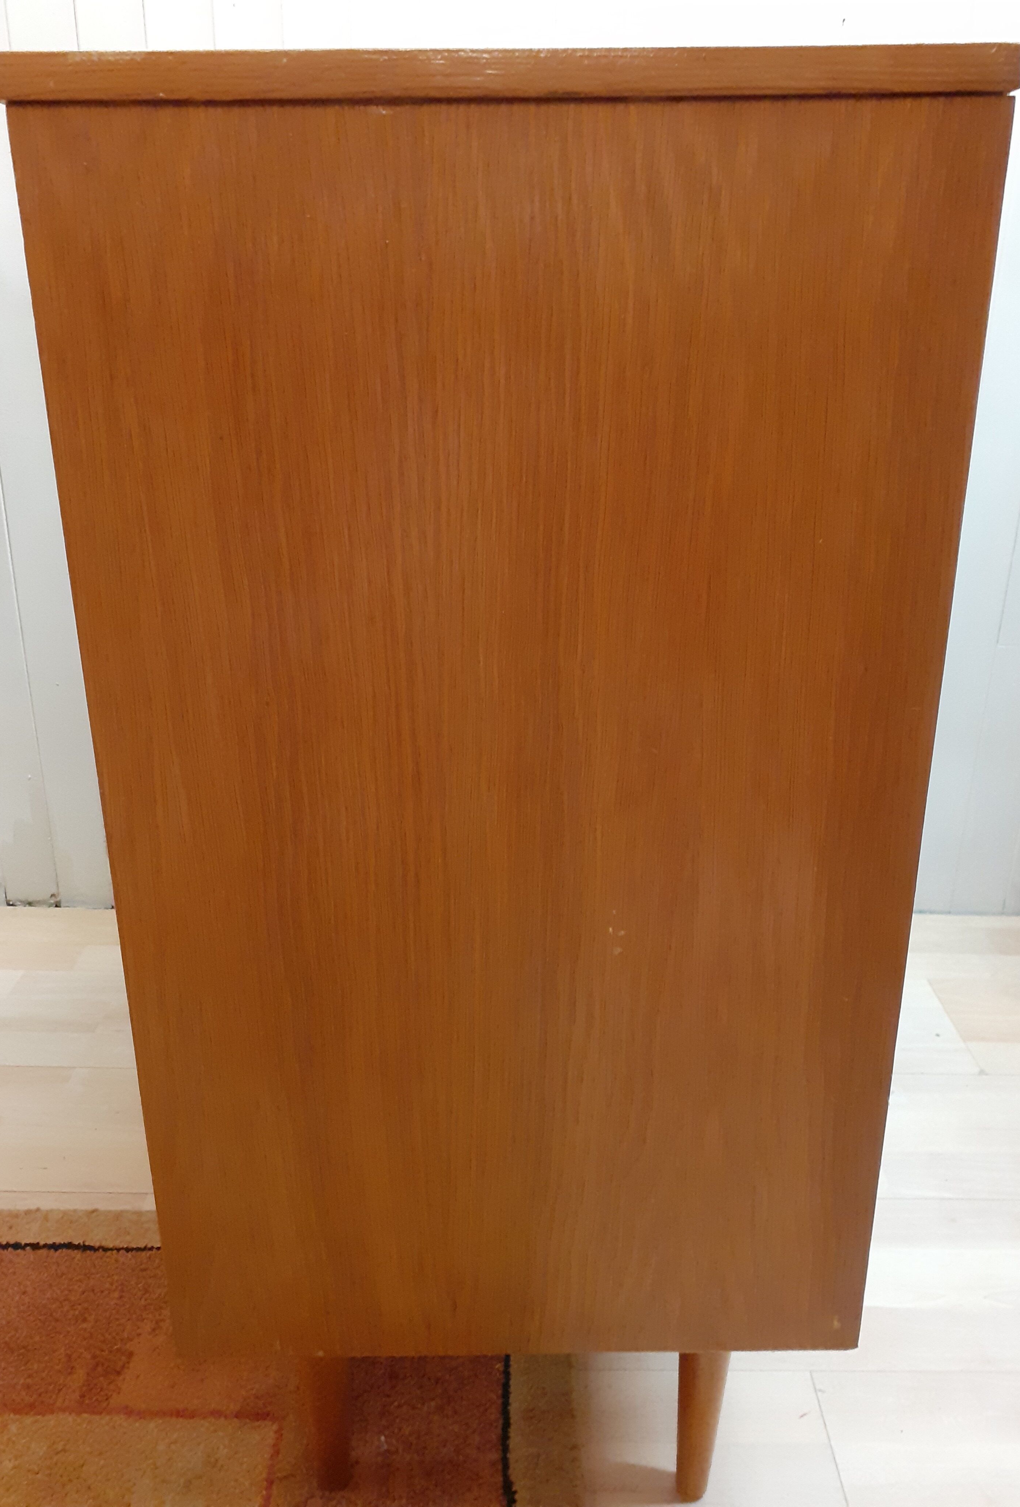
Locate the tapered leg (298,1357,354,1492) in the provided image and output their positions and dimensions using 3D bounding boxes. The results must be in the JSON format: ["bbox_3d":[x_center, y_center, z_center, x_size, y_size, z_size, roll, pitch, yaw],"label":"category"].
[{"bbox_3d":[-0.121,0.429,0.782,0.039,0.168,0.039,-1,20,0],"label":"tapered leg"}]

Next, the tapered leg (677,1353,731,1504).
[{"bbox_3d":[0.127,0.430,0.786,0.039,0.176,0.039,-1,20,0],"label":"tapered leg"}]

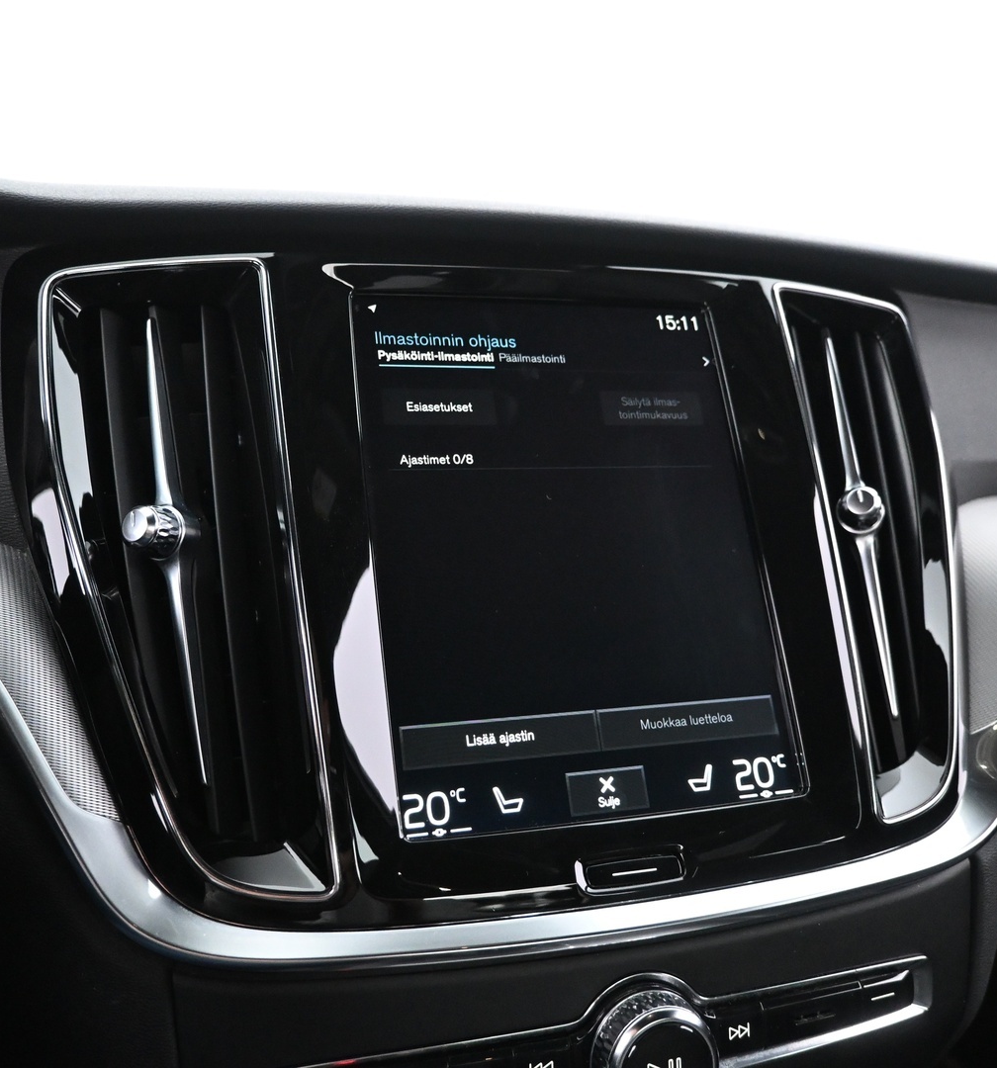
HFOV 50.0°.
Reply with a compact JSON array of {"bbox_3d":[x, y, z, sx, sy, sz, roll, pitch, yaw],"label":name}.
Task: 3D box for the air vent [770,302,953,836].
[{"bbox_3d":[0.139,0.005,0.412,0.081,0.211,0.040,7,-22,-30],"label":"air vent"}]

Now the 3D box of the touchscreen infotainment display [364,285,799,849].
[{"bbox_3d":[0.025,0.003,0.360,0.137,0.183,0.015,-2,-19,-16],"label":"touchscreen infotainment display"}]

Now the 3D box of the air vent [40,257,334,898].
[{"bbox_3d":[-0.100,0.012,0.343,0.081,0.211,0.040,-10,-17,-2],"label":"air vent"}]

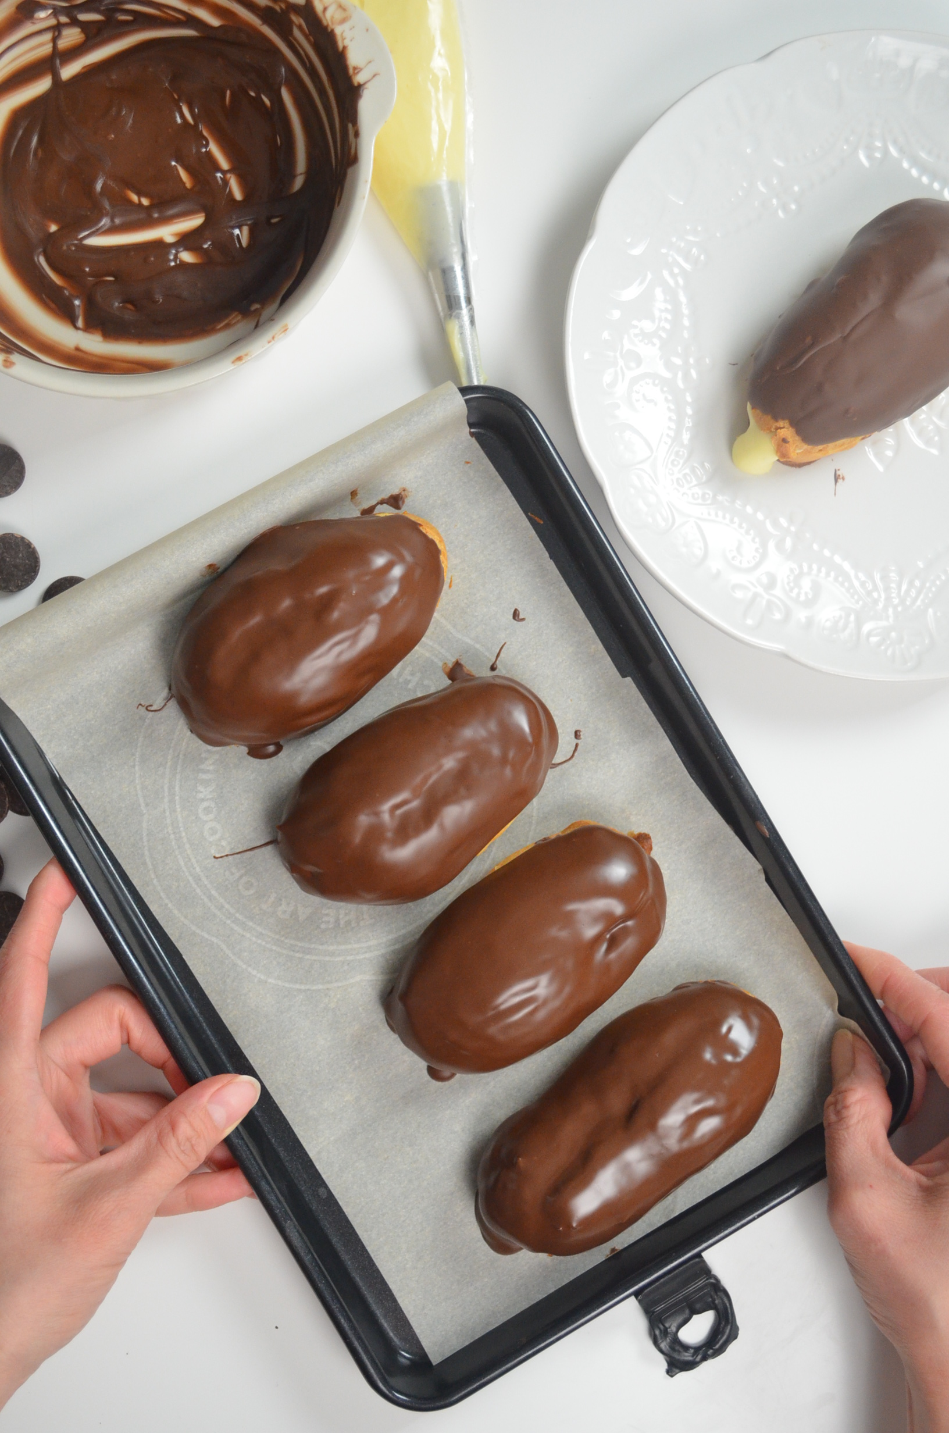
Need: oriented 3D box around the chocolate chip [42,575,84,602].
[{"bbox_3d":[-0.145,-0.040,0.690,0.022,0.006,0.022,0,87,0],"label":"chocolate chip"}]

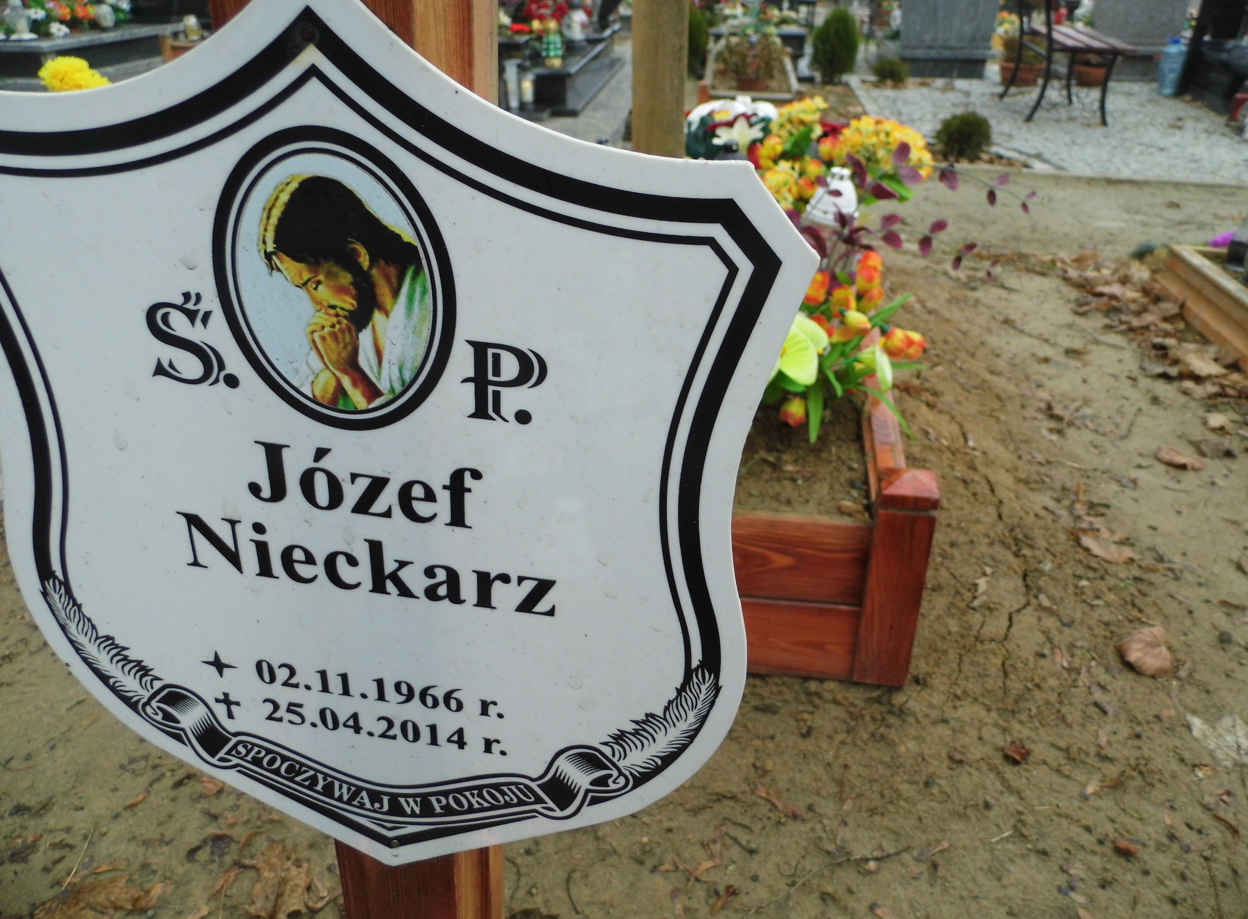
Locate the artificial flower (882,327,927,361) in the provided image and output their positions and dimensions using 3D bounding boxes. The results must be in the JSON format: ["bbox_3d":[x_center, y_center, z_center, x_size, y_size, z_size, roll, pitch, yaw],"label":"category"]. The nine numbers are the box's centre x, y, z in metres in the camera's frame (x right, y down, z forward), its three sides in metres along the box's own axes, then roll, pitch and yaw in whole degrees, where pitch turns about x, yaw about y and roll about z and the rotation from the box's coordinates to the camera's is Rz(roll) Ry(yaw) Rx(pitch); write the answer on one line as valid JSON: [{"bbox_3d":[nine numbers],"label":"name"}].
[{"bbox_3d":[0.451,-0.185,1.450,0.070,0.053,0.052,12,32,20],"label":"artificial flower"}]

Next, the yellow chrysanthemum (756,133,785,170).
[{"bbox_3d":[0.298,-0.627,1.840,0.060,0.071,0.055,6,30,11],"label":"yellow chrysanthemum"}]

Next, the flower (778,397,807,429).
[{"bbox_3d":[0.258,-0.073,1.380,0.043,0.048,0.047,3,30,6],"label":"flower"}]

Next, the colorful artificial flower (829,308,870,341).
[{"bbox_3d":[0.360,-0.213,1.430,0.065,0.052,0.055,-16,33,-26],"label":"colorful artificial flower"}]

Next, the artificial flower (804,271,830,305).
[{"bbox_3d":[0.318,-0.285,1.500,0.050,0.057,0.050,3,30,6],"label":"artificial flower"}]

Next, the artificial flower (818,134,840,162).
[{"bbox_3d":[0.422,-0.643,1.860,0.046,0.055,0.047,0,29,0],"label":"artificial flower"}]

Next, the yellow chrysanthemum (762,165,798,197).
[{"bbox_3d":[0.305,-0.554,1.800,0.086,0.064,0.070,6,30,11],"label":"yellow chrysanthemum"}]

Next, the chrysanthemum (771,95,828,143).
[{"bbox_3d":[0.367,-0.716,1.900,0.127,0.100,0.100,3,30,6],"label":"chrysanthemum"}]

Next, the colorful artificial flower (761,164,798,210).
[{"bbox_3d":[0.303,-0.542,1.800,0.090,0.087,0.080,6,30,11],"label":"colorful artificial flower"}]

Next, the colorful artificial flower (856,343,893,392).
[{"bbox_3d":[0.391,-0.143,1.410,0.060,0.070,0.055,10,31,17],"label":"colorful artificial flower"}]

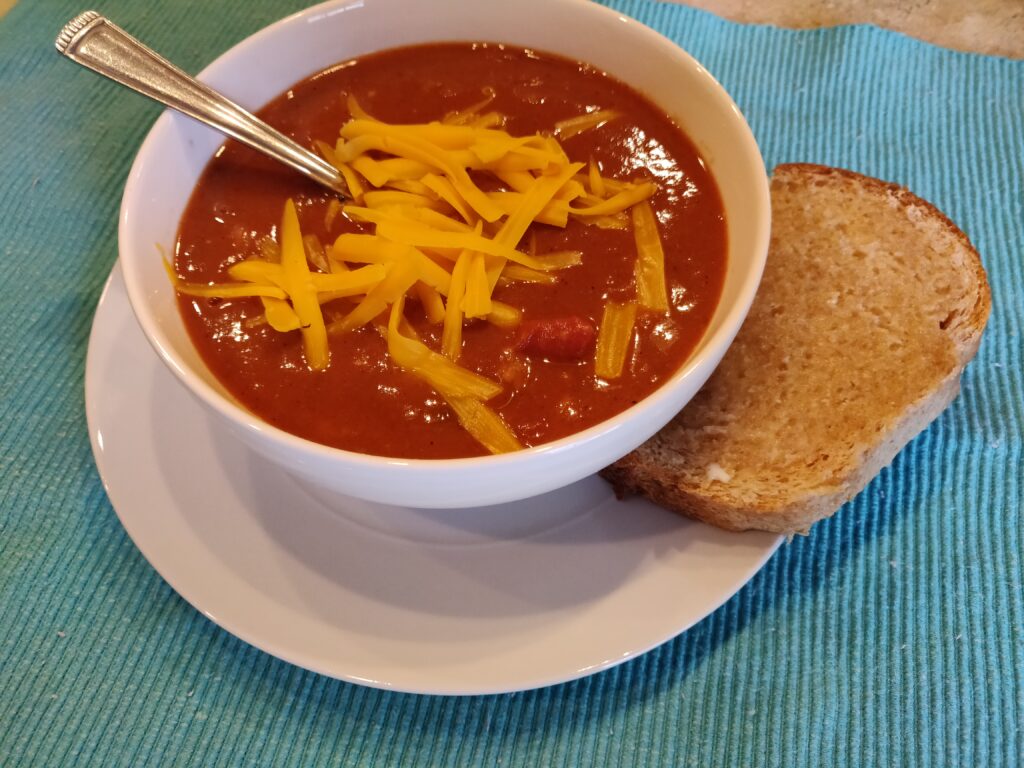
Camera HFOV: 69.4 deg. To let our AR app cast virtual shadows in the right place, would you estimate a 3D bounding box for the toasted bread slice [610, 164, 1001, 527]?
[{"bbox_3d":[0.076,-0.009,0.209,0.125,0.018,0.082,-45,57,-11],"label":"toasted bread slice"}]

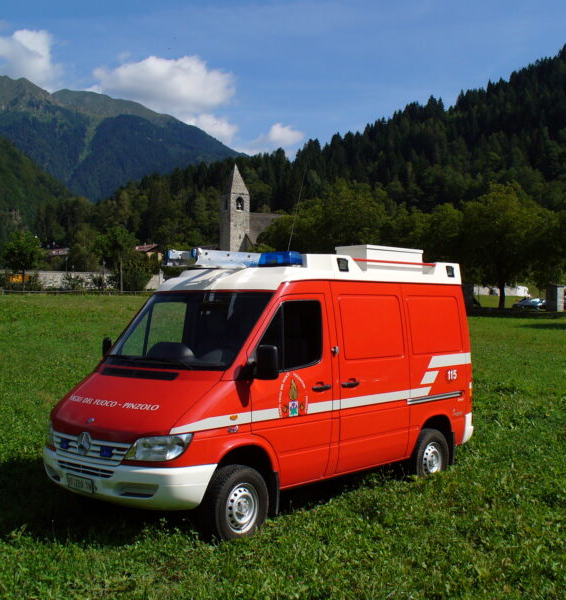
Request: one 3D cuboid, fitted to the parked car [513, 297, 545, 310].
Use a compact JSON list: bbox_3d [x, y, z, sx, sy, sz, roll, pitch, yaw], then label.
[{"bbox_3d":[31.422,0.484,109.000,4.300,1.450,1.750,0,0,-34],"label":"parked car"}]

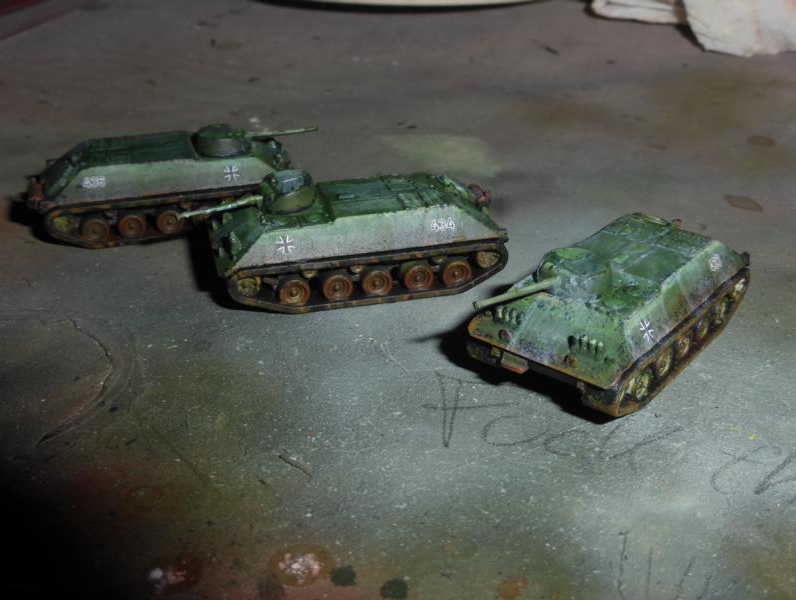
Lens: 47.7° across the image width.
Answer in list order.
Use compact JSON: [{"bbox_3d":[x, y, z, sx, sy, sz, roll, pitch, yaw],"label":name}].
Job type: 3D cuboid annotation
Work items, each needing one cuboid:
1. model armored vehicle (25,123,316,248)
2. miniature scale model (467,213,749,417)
[{"bbox_3d":[-0.057,-0.033,0.237,0.068,0.025,0.028,-8,27,-14],"label":"model armored vehicle"},{"bbox_3d":[0.040,0.000,0.167,0.028,0.025,0.068,19,32,35],"label":"miniature scale model"}]

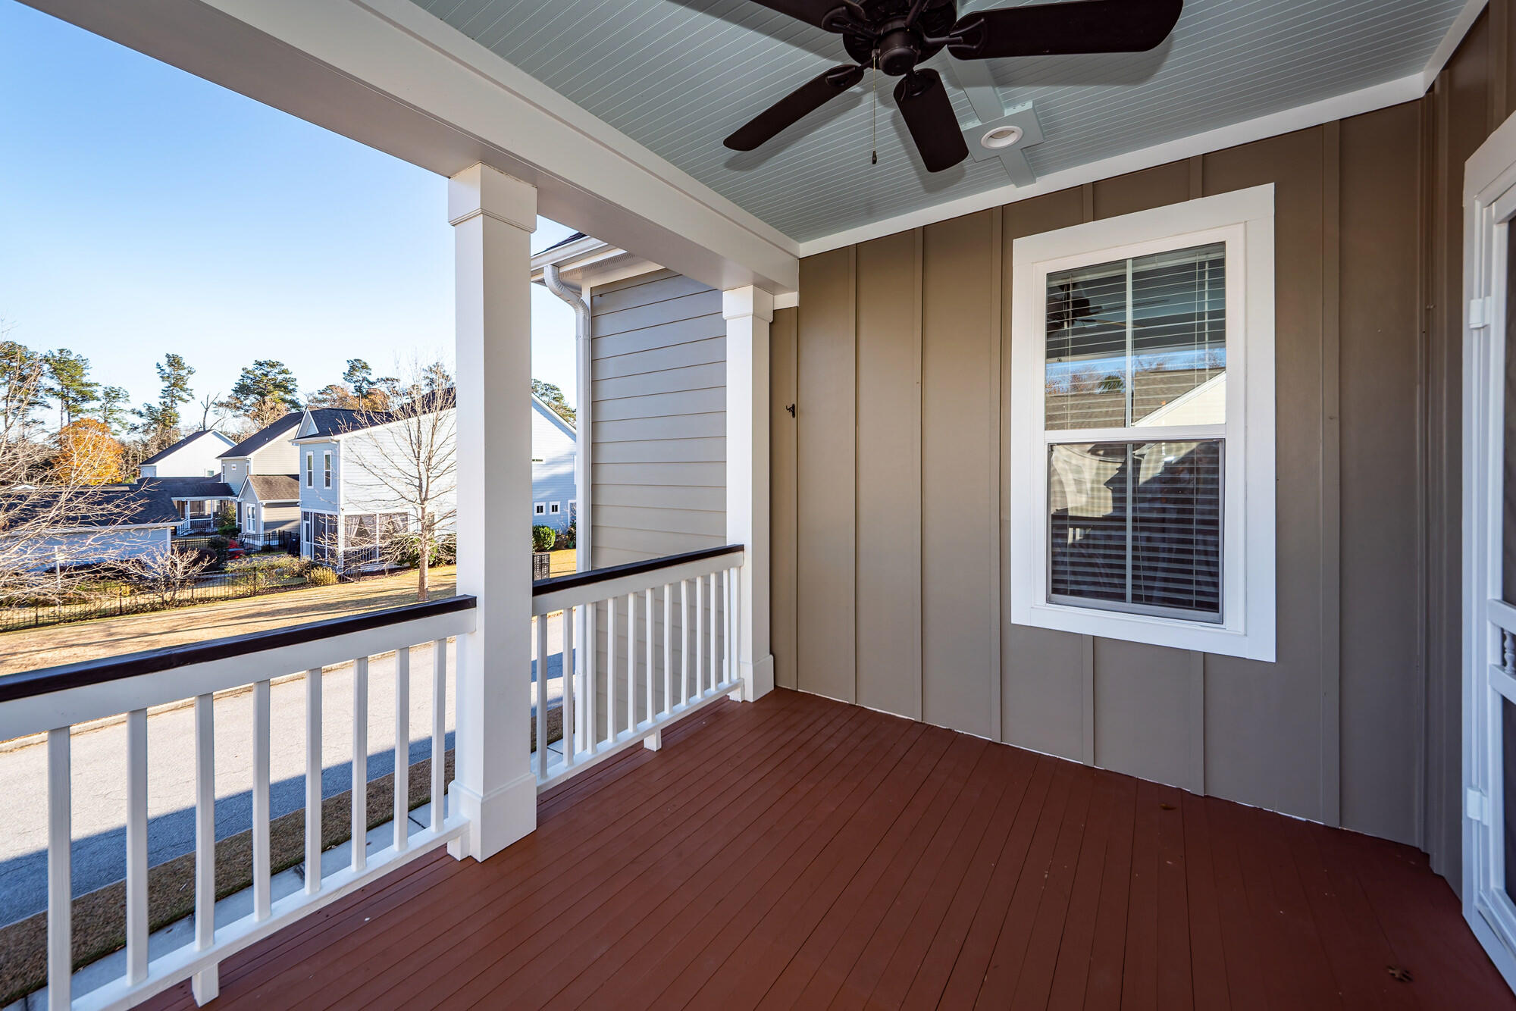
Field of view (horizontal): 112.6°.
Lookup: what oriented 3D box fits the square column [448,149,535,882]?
[{"bbox_3d":[-0.995,0.018,1.905,0.208,2.450,0.208,0,0,33],"label":"square column"}]

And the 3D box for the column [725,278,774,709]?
[{"bbox_3d":[-0.055,-0.076,3.111,0.208,2.450,0.208,0,0,33],"label":"column"}]

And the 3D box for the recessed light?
[{"bbox_3d":[0.967,-1.462,2.006,0.156,0.035,0.156,0,0,33],"label":"recessed light"}]

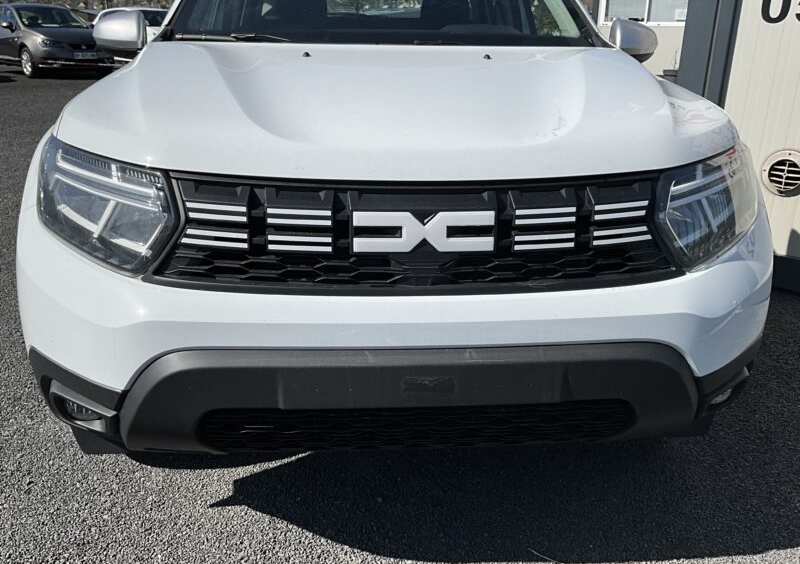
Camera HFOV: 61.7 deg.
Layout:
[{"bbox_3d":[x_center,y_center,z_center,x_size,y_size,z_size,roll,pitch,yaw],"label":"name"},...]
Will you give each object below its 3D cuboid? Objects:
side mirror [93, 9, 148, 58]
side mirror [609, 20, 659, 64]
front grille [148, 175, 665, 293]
[{"bbox_3d":[-0.970,-0.873,2.369,0.215,0.170,0.150,-1,21,-5],"label":"side mirror"},{"bbox_3d":[0.864,-0.897,2.521,0.215,0.170,0.150,-1,21,-5],"label":"side mirror"},{"bbox_3d":[0.047,-0.104,1.361,1.070,0.225,0.130,-1,21,-5],"label":"front grille"}]

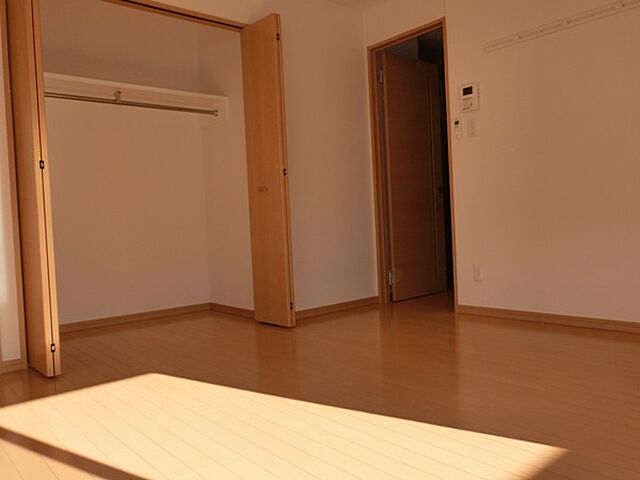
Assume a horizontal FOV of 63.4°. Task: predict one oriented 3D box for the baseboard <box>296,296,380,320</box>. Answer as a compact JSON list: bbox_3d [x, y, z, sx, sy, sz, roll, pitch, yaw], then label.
[{"bbox_3d":[0.123,0.520,3.950,0.963,0.063,0.013,-4,3,-41],"label":"baseboard"}]

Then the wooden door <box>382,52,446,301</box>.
[{"bbox_3d":[0.833,-0.544,4.536,0.729,2.061,0.034,-4,3,-41],"label":"wooden door"}]

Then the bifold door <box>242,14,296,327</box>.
[{"bbox_3d":[-0.361,-0.450,3.563,0.059,2.043,0.399,-4,3,-41],"label":"bifold door"}]

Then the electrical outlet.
[{"bbox_3d":[1.087,0.227,3.560,0.010,0.118,0.069,-4,3,-41],"label":"electrical outlet"}]

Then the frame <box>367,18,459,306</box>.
[{"bbox_3d":[0.738,-0.529,3.995,0.134,2.095,0.762,-4,3,-41],"label":"frame"}]

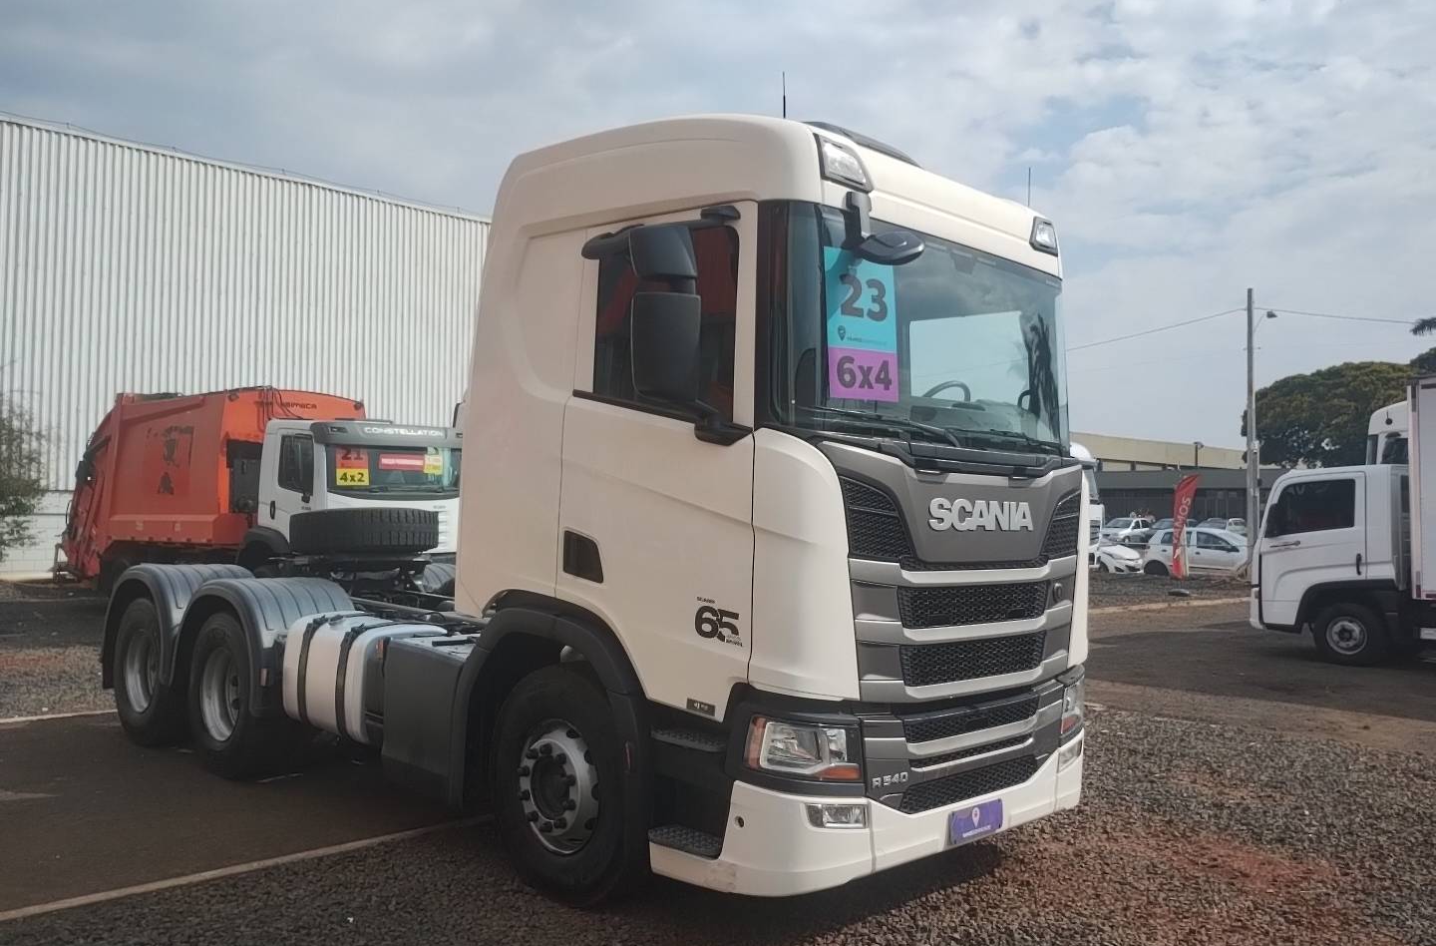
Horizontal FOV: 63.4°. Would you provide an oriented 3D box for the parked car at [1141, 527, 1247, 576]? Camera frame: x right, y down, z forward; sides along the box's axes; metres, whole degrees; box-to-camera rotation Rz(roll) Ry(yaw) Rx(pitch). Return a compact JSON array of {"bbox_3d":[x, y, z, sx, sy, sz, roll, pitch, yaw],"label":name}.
[{"bbox_3d":[12.941,2.177,30.568,3.830,1.430,1.640,-1,-3,35],"label":"parked car"}]

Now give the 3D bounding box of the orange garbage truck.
[{"bbox_3d":[-6.457,0.570,16.400,7.850,3.350,2.500,-2,-3,42],"label":"orange garbage truck"}]

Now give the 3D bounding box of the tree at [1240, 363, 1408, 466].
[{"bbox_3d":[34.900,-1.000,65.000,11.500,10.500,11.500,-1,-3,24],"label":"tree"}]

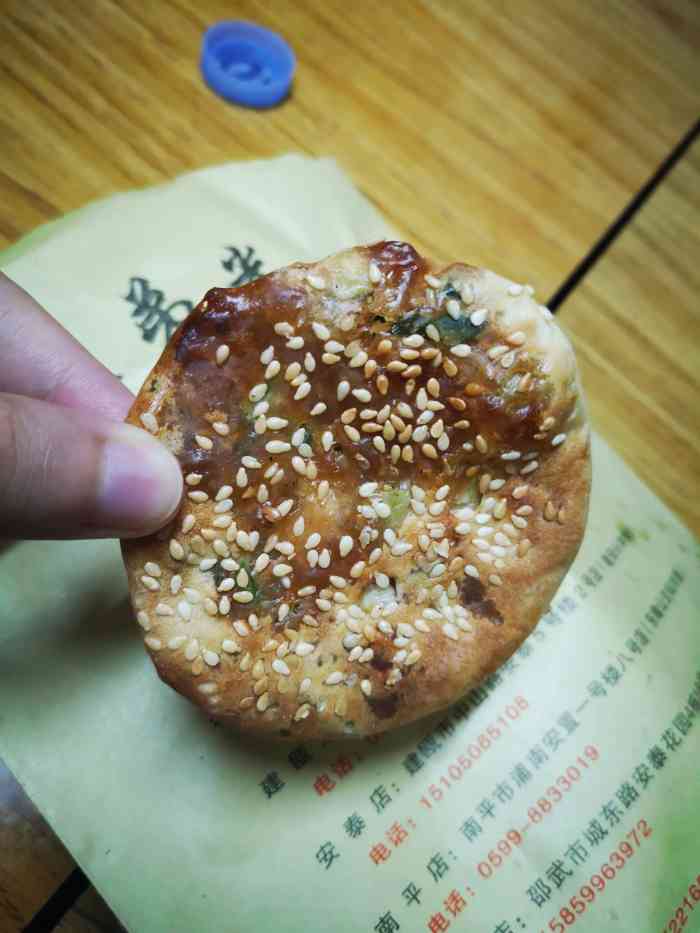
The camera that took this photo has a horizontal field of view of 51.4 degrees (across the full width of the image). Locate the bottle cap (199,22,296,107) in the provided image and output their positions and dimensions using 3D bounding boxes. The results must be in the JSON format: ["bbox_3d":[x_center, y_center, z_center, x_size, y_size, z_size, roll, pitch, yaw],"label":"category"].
[{"bbox_3d":[-0.036,-0.140,0.254,0.032,0.010,0.032,0,65,-18],"label":"bottle cap"}]

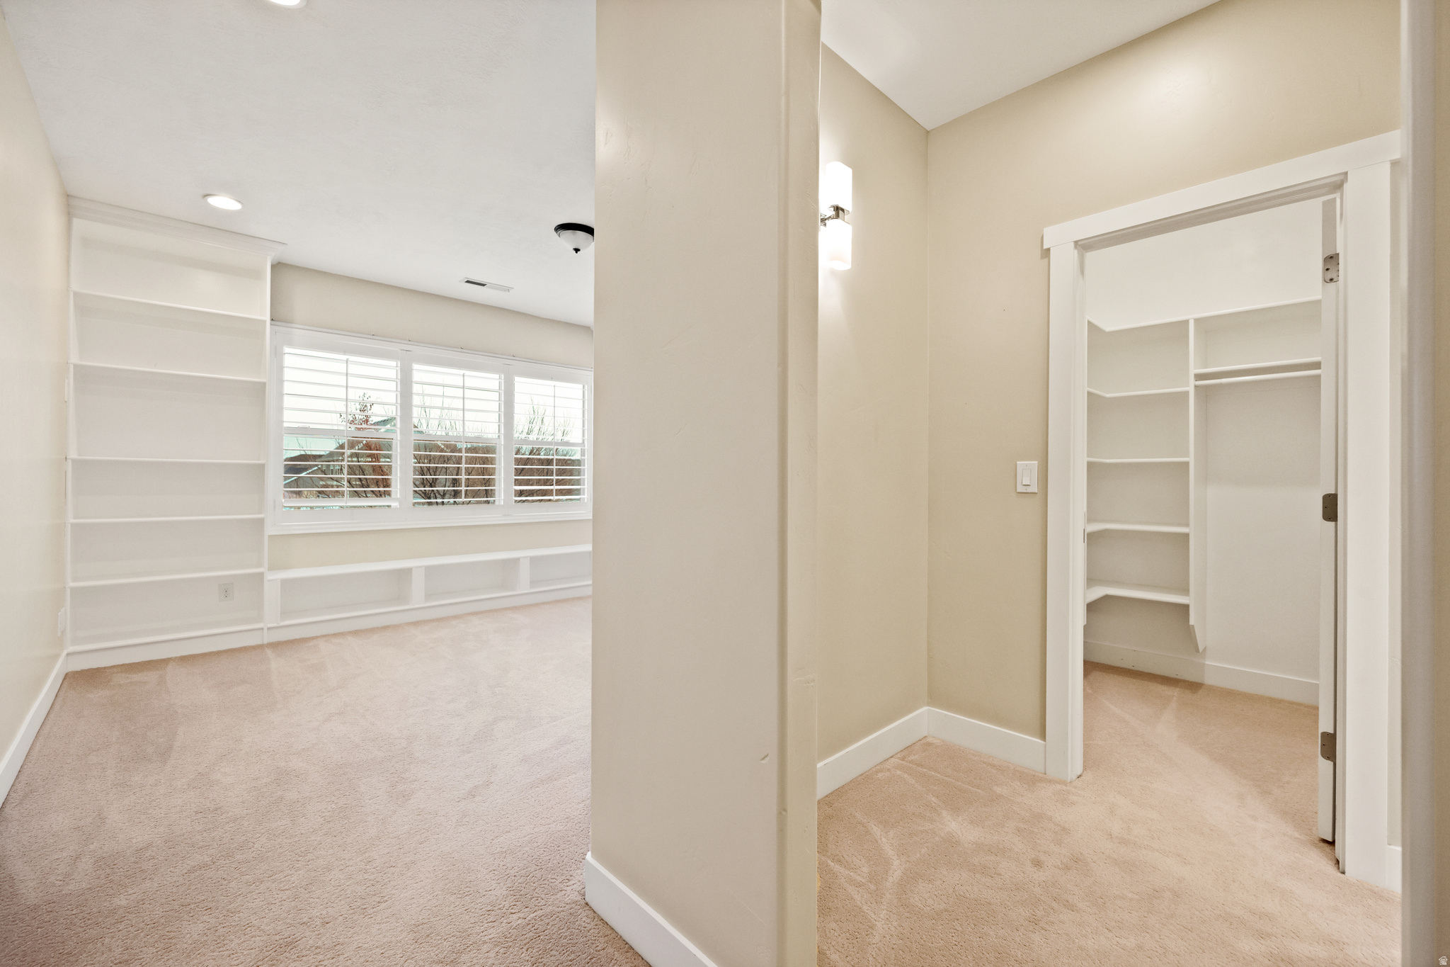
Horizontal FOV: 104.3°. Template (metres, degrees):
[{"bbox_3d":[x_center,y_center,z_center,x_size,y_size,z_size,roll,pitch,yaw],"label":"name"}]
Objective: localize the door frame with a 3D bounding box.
[{"bbox_3d":[1.613,0.071,1.939,0.904,2.130,0.150,0,0,45],"label":"door frame"}]

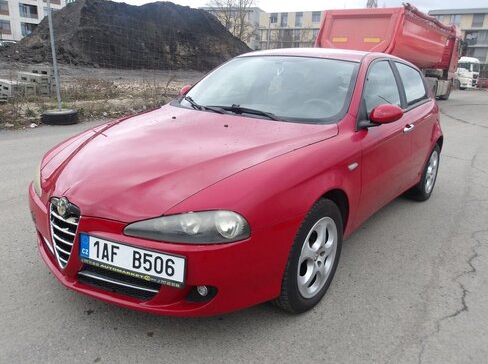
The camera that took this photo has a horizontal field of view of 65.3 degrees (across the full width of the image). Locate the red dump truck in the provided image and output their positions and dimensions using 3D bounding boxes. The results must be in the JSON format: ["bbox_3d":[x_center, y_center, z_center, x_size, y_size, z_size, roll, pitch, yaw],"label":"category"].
[{"bbox_3d":[6.384,-4.938,15.590,2.520,3.420,9.500,16,21,37],"label":"red dump truck"}]

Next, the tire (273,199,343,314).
[{"bbox_3d":[0.321,0.379,2.081,0.205,0.632,0.632,15,21,35],"label":"tire"}]

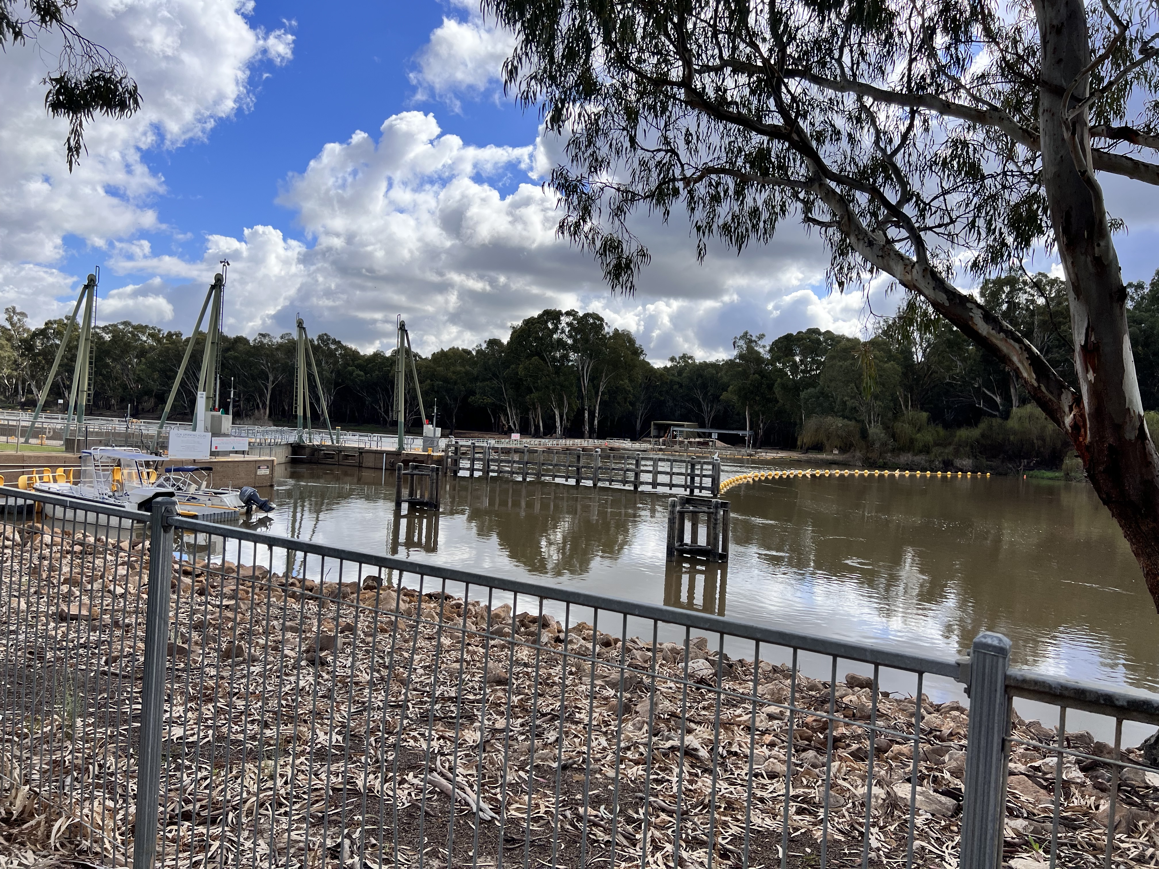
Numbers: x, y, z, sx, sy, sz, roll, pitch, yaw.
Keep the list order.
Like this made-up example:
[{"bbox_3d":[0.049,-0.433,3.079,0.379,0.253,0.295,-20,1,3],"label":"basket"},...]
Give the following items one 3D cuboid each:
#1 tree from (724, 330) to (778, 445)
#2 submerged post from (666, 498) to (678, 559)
[{"bbox_3d":[33.100,-9.100,168.000,9.600,21.800,9.600,3,1,0],"label":"tree"},{"bbox_3d":[2.830,2.890,26.500,0.270,1.920,0.270,3,1,0],"label":"submerged post"}]

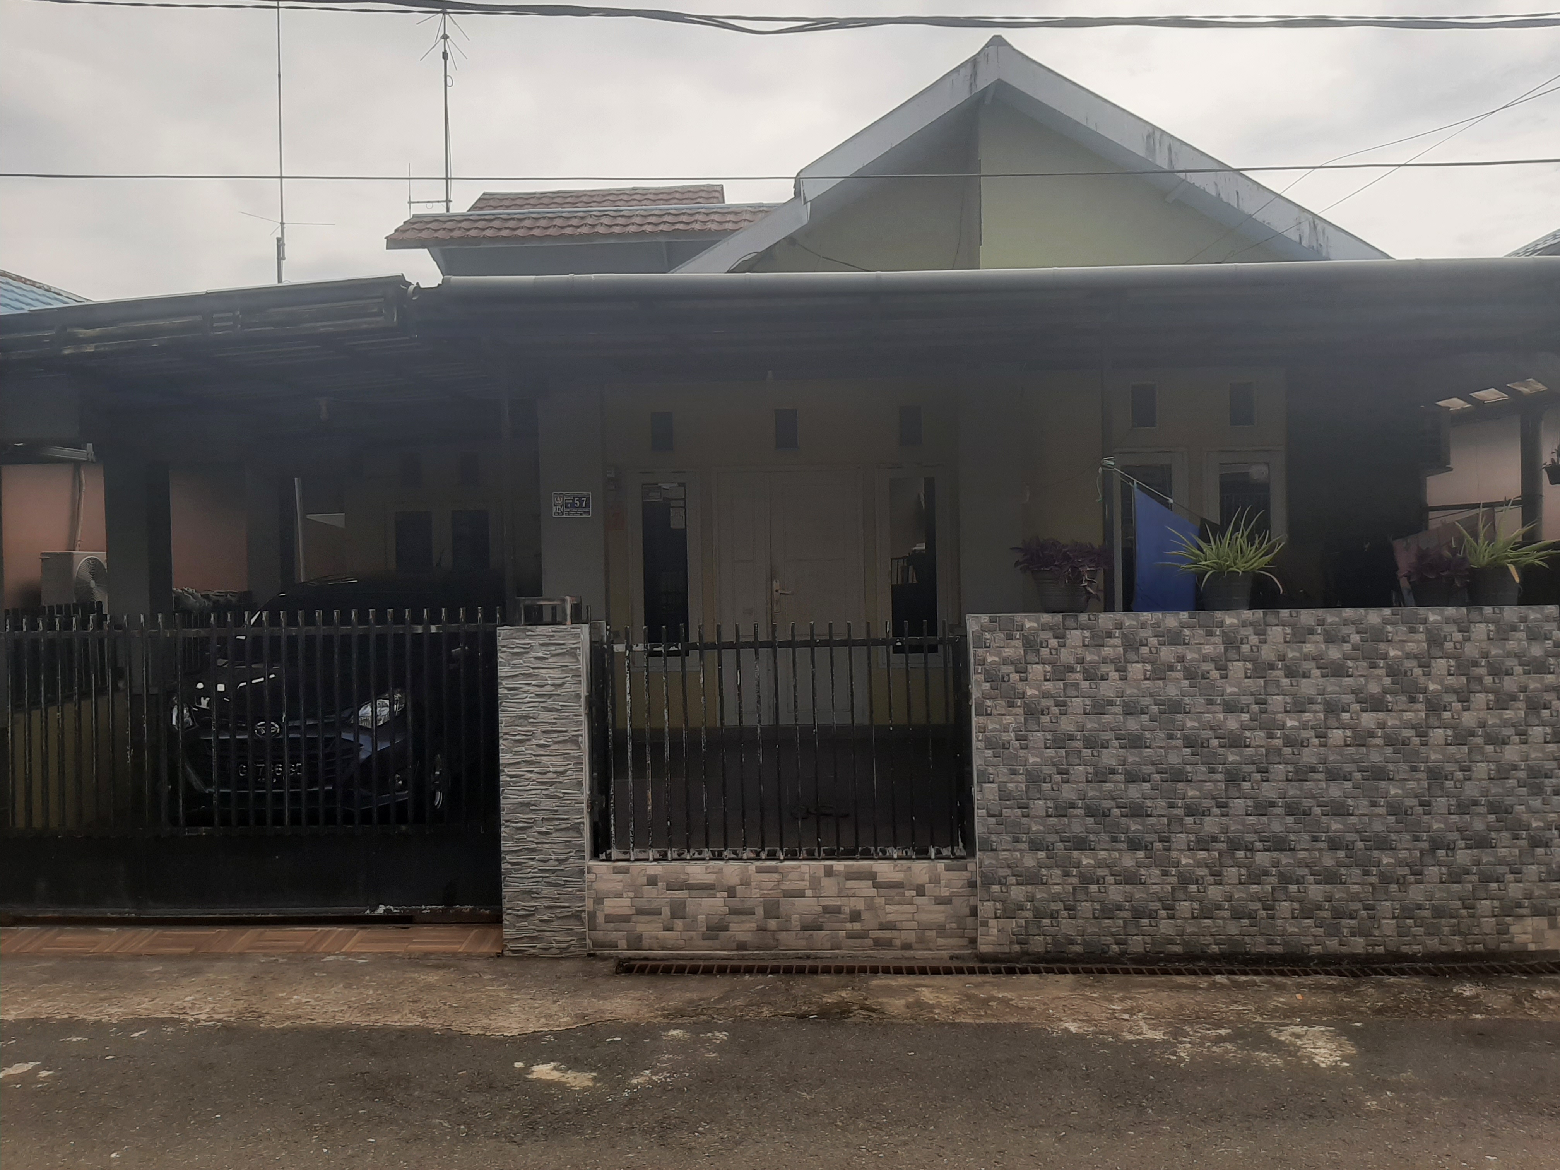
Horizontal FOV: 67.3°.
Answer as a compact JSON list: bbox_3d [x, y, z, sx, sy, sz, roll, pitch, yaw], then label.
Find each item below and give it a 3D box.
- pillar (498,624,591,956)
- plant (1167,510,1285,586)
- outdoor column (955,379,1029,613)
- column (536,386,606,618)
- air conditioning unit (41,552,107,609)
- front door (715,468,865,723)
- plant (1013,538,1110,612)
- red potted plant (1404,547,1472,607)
[{"bbox_3d":[-1.064,0.933,5.530,0.400,1.510,0.380,-1,1,2],"label":"pillar"},{"bbox_3d":[2.018,-0.163,5.300,0.520,0.360,0.460,-1,1,2],"label":"plant"},{"bbox_3d":[1.617,-0.233,9.050,0.500,2.750,0.400,-1,1,2],"label":"outdoor column"},{"bbox_3d":[-1.589,-0.166,9.170,0.490,2.720,0.380,-1,1,2],"label":"column"},{"bbox_3d":[-5.835,-0.015,9.850,0.280,0.530,0.720,-1,1,2],"label":"air conditioning unit"},{"bbox_3d":[0.086,0.096,9.700,1.230,2.110,0.100,-1,1,2],"label":"front door"},{"bbox_3d":[1.278,-0.044,5.330,0.420,0.335,0.380,-1,1,2],"label":"plant"},{"bbox_3d":[2.957,-0.041,5.270,0.310,0.275,0.300,-1,1,2],"label":"red potted plant"}]

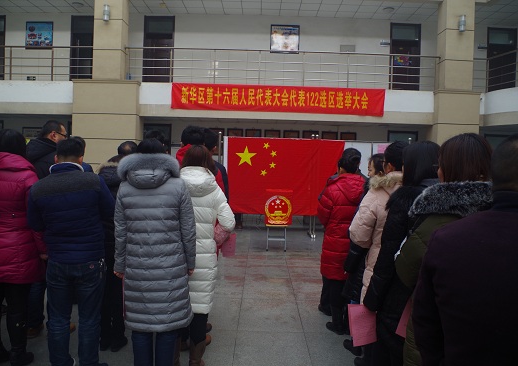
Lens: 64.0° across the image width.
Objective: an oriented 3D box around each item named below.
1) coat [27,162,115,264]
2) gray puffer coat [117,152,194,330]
[{"bbox_3d":[-1.379,0.223,3.030,0.600,0.740,0.370,1,3,-8],"label":"coat"},{"bbox_3d":[-0.668,0.372,2.660,0.500,1.120,0.360,2,3,0],"label":"gray puffer coat"}]

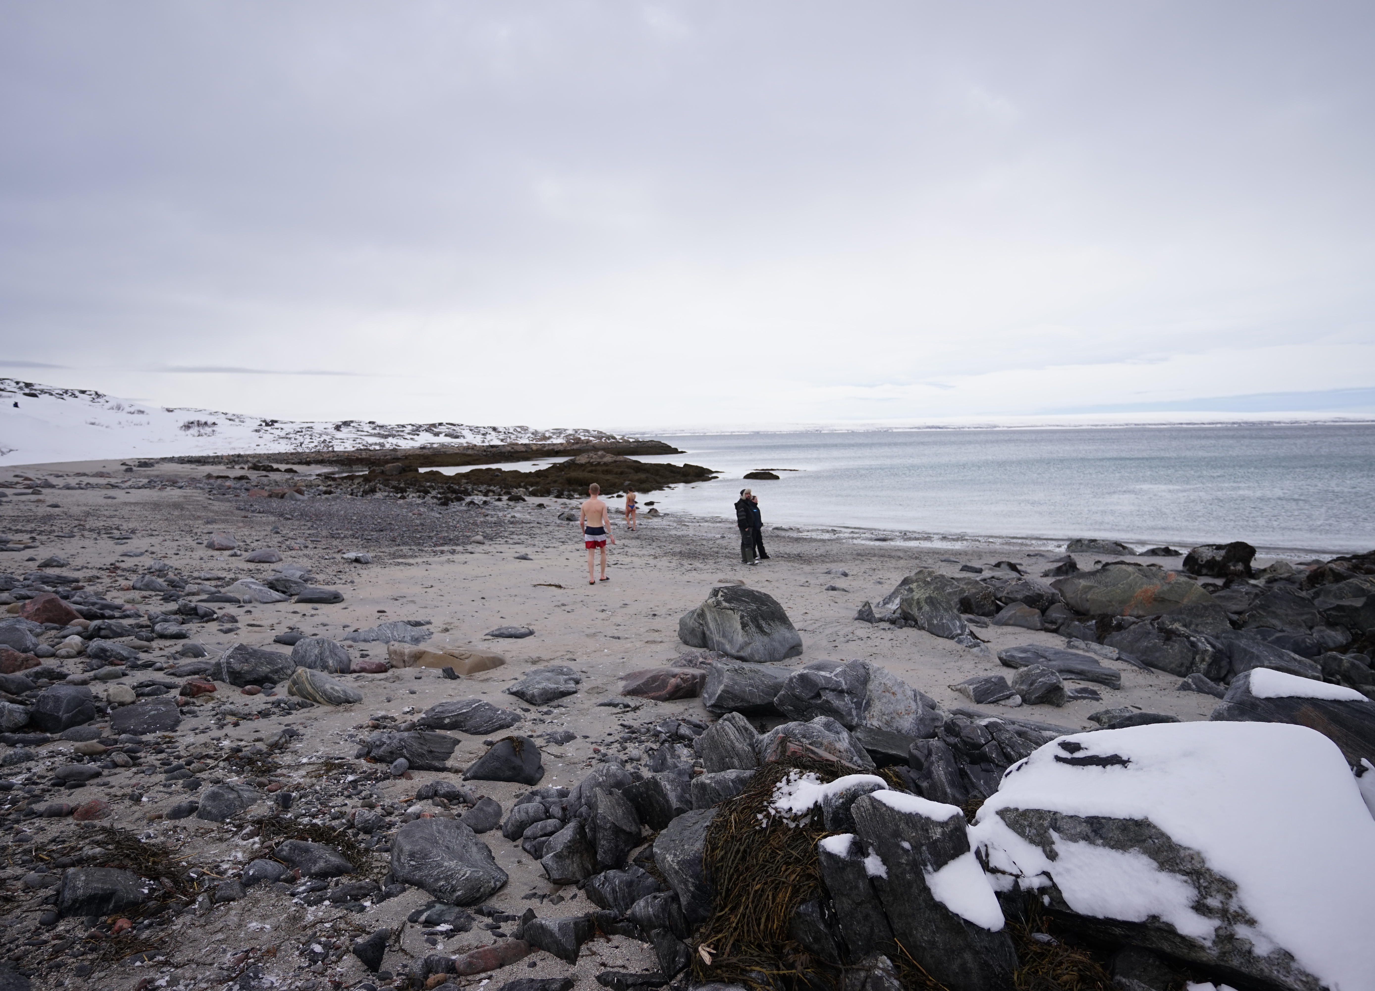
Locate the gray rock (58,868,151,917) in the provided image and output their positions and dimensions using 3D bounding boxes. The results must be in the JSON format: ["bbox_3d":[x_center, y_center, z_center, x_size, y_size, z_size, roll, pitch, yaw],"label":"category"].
[{"bbox_3d":[-2.444,1.665,2.953,0.299,0.117,0.194,-3,5,-25],"label":"gray rock"}]

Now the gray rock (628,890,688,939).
[{"bbox_3d":[-0.109,1.688,2.830,0.261,0.139,0.188,-1,5,0],"label":"gray rock"}]

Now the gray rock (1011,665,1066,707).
[{"bbox_3d":[3.046,1.654,6.104,0.411,0.324,0.329,0,5,10],"label":"gray rock"}]

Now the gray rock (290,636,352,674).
[{"bbox_3d":[-3.417,1.487,6.546,0.500,0.315,0.375,-2,5,-15],"label":"gray rock"}]

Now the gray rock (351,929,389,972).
[{"bbox_3d":[-1.183,1.695,2.617,0.125,0.121,0.106,-3,5,-22],"label":"gray rock"}]

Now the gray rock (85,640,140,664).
[{"bbox_3d":[-5.320,1.428,6.490,0.401,0.175,0.261,-3,5,-20],"label":"gray rock"}]

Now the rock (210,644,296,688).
[{"bbox_3d":[-3.717,1.423,6.016,0.597,0.289,0.448,-3,5,-20],"label":"rock"}]

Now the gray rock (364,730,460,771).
[{"bbox_3d":[-1.770,1.635,4.513,0.587,0.170,0.364,0,5,10],"label":"gray rock"}]

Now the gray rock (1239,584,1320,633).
[{"bbox_3d":[7.164,1.388,8.508,0.734,0.569,0.551,2,6,35],"label":"gray rock"}]

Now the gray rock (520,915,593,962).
[{"bbox_3d":[-0.447,1.528,2.420,0.260,0.130,0.160,-1,5,-5],"label":"gray rock"}]

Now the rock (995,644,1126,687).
[{"bbox_3d":[3.707,1.661,7.031,1.119,0.252,0.481,4,7,43],"label":"rock"}]

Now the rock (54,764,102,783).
[{"bbox_3d":[-3.209,1.463,3.696,0.199,0.070,0.100,-2,5,-12],"label":"rock"}]

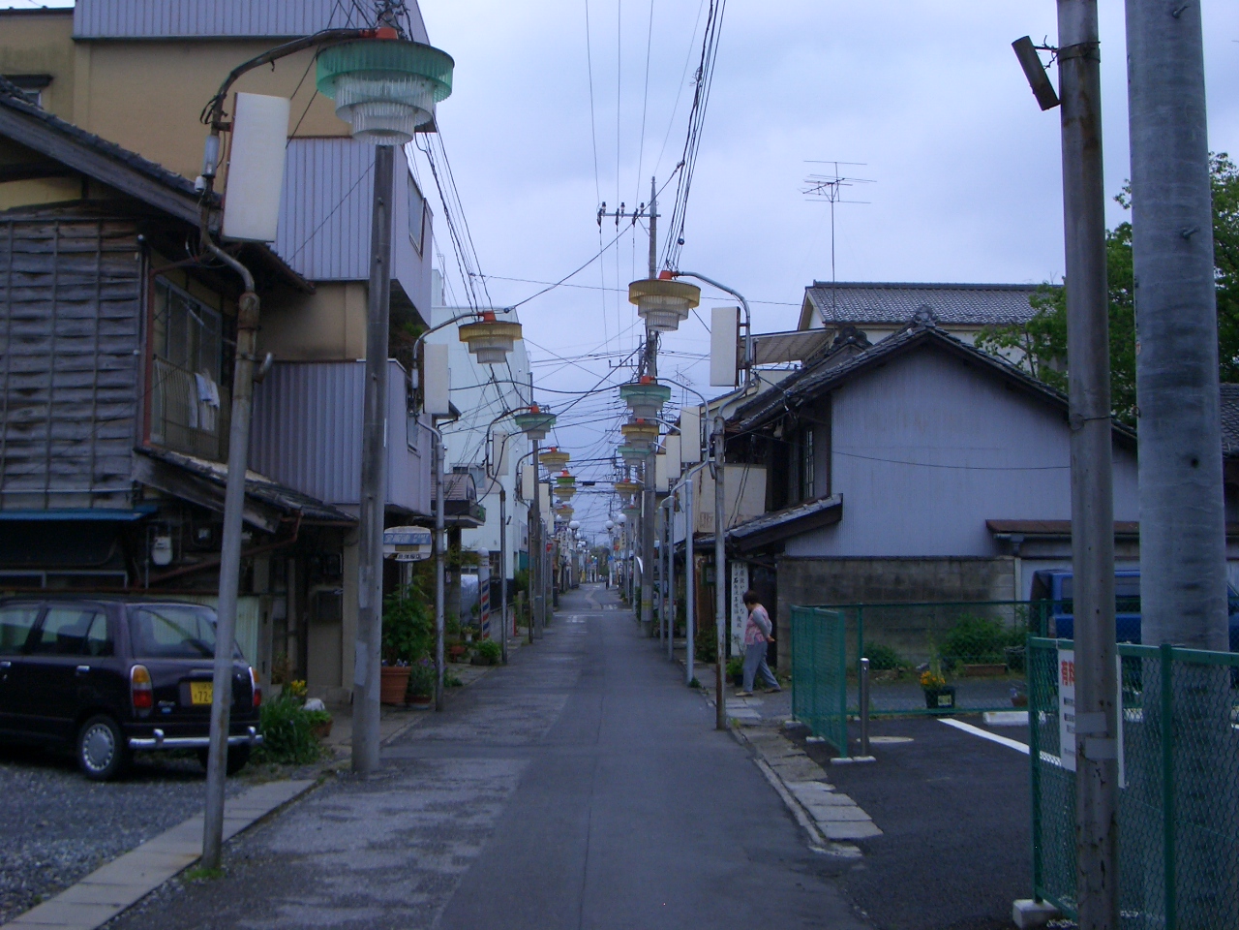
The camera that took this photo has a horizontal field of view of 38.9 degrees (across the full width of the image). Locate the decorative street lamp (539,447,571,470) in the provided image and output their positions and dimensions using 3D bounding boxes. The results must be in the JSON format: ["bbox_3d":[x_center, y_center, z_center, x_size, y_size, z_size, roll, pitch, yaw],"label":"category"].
[{"bbox_3d":[-1.688,-0.139,45.864,0.783,0.626,0.783,0,-4,0],"label":"decorative street lamp"}]

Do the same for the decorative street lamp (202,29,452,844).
[{"bbox_3d":[-1.630,-0.138,9.635,1.430,4.610,0.770,0,-4,0],"label":"decorative street lamp"}]

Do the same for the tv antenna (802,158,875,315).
[{"bbox_3d":[4.872,-5.047,39.500,1.500,3.550,1.600,1,-4,-20],"label":"tv antenna"}]

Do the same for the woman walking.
[{"bbox_3d":[1.893,2.415,23.895,0.580,1.410,0.460,0,-4,-7],"label":"woman walking"}]

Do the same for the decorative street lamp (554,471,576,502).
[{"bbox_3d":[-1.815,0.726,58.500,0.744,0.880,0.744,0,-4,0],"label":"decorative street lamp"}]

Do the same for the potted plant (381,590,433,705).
[{"bbox_3d":[-2.746,2.316,22.265,0.680,1.475,0.660,0,-4,0],"label":"potted plant"}]

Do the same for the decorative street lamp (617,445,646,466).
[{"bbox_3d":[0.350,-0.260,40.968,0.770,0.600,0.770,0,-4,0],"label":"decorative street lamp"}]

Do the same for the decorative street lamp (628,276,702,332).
[{"bbox_3d":[0.494,-1.759,19.032,0.783,0.626,0.783,0,-4,0],"label":"decorative street lamp"}]

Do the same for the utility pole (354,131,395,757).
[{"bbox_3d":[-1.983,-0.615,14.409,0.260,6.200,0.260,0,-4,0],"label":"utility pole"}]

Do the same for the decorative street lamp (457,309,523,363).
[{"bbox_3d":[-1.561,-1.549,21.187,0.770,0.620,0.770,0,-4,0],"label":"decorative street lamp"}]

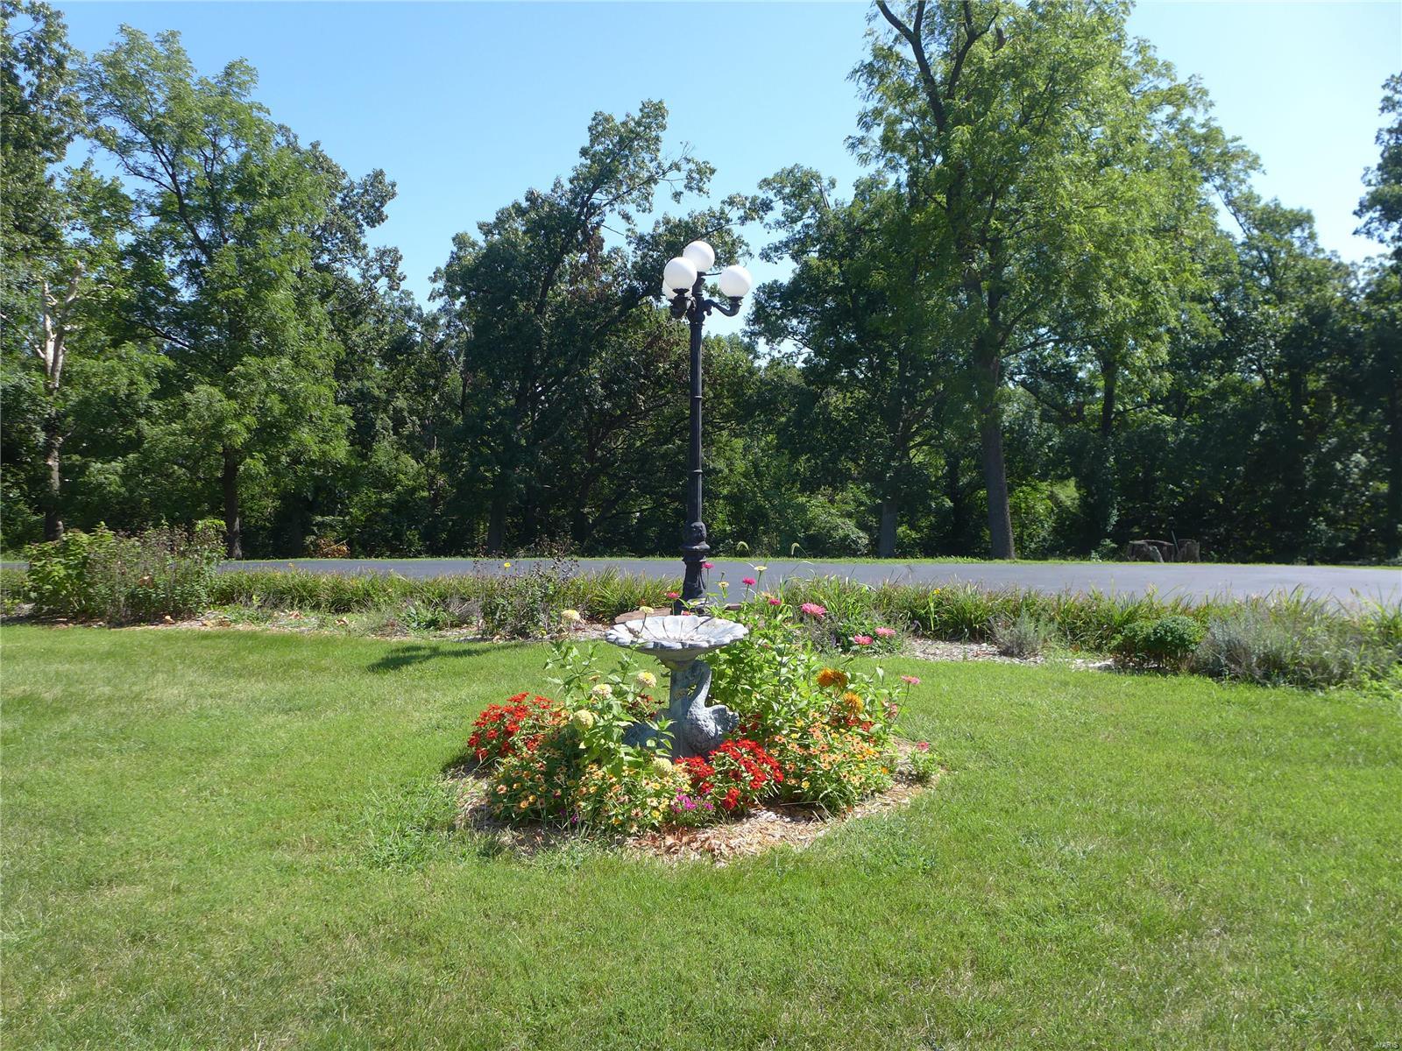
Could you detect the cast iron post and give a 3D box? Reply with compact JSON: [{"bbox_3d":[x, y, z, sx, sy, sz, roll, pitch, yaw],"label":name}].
[{"bbox_3d":[0.023,-0.588,7.513,0.536,2.692,0.616,1,5,0],"label":"cast iron post"}]

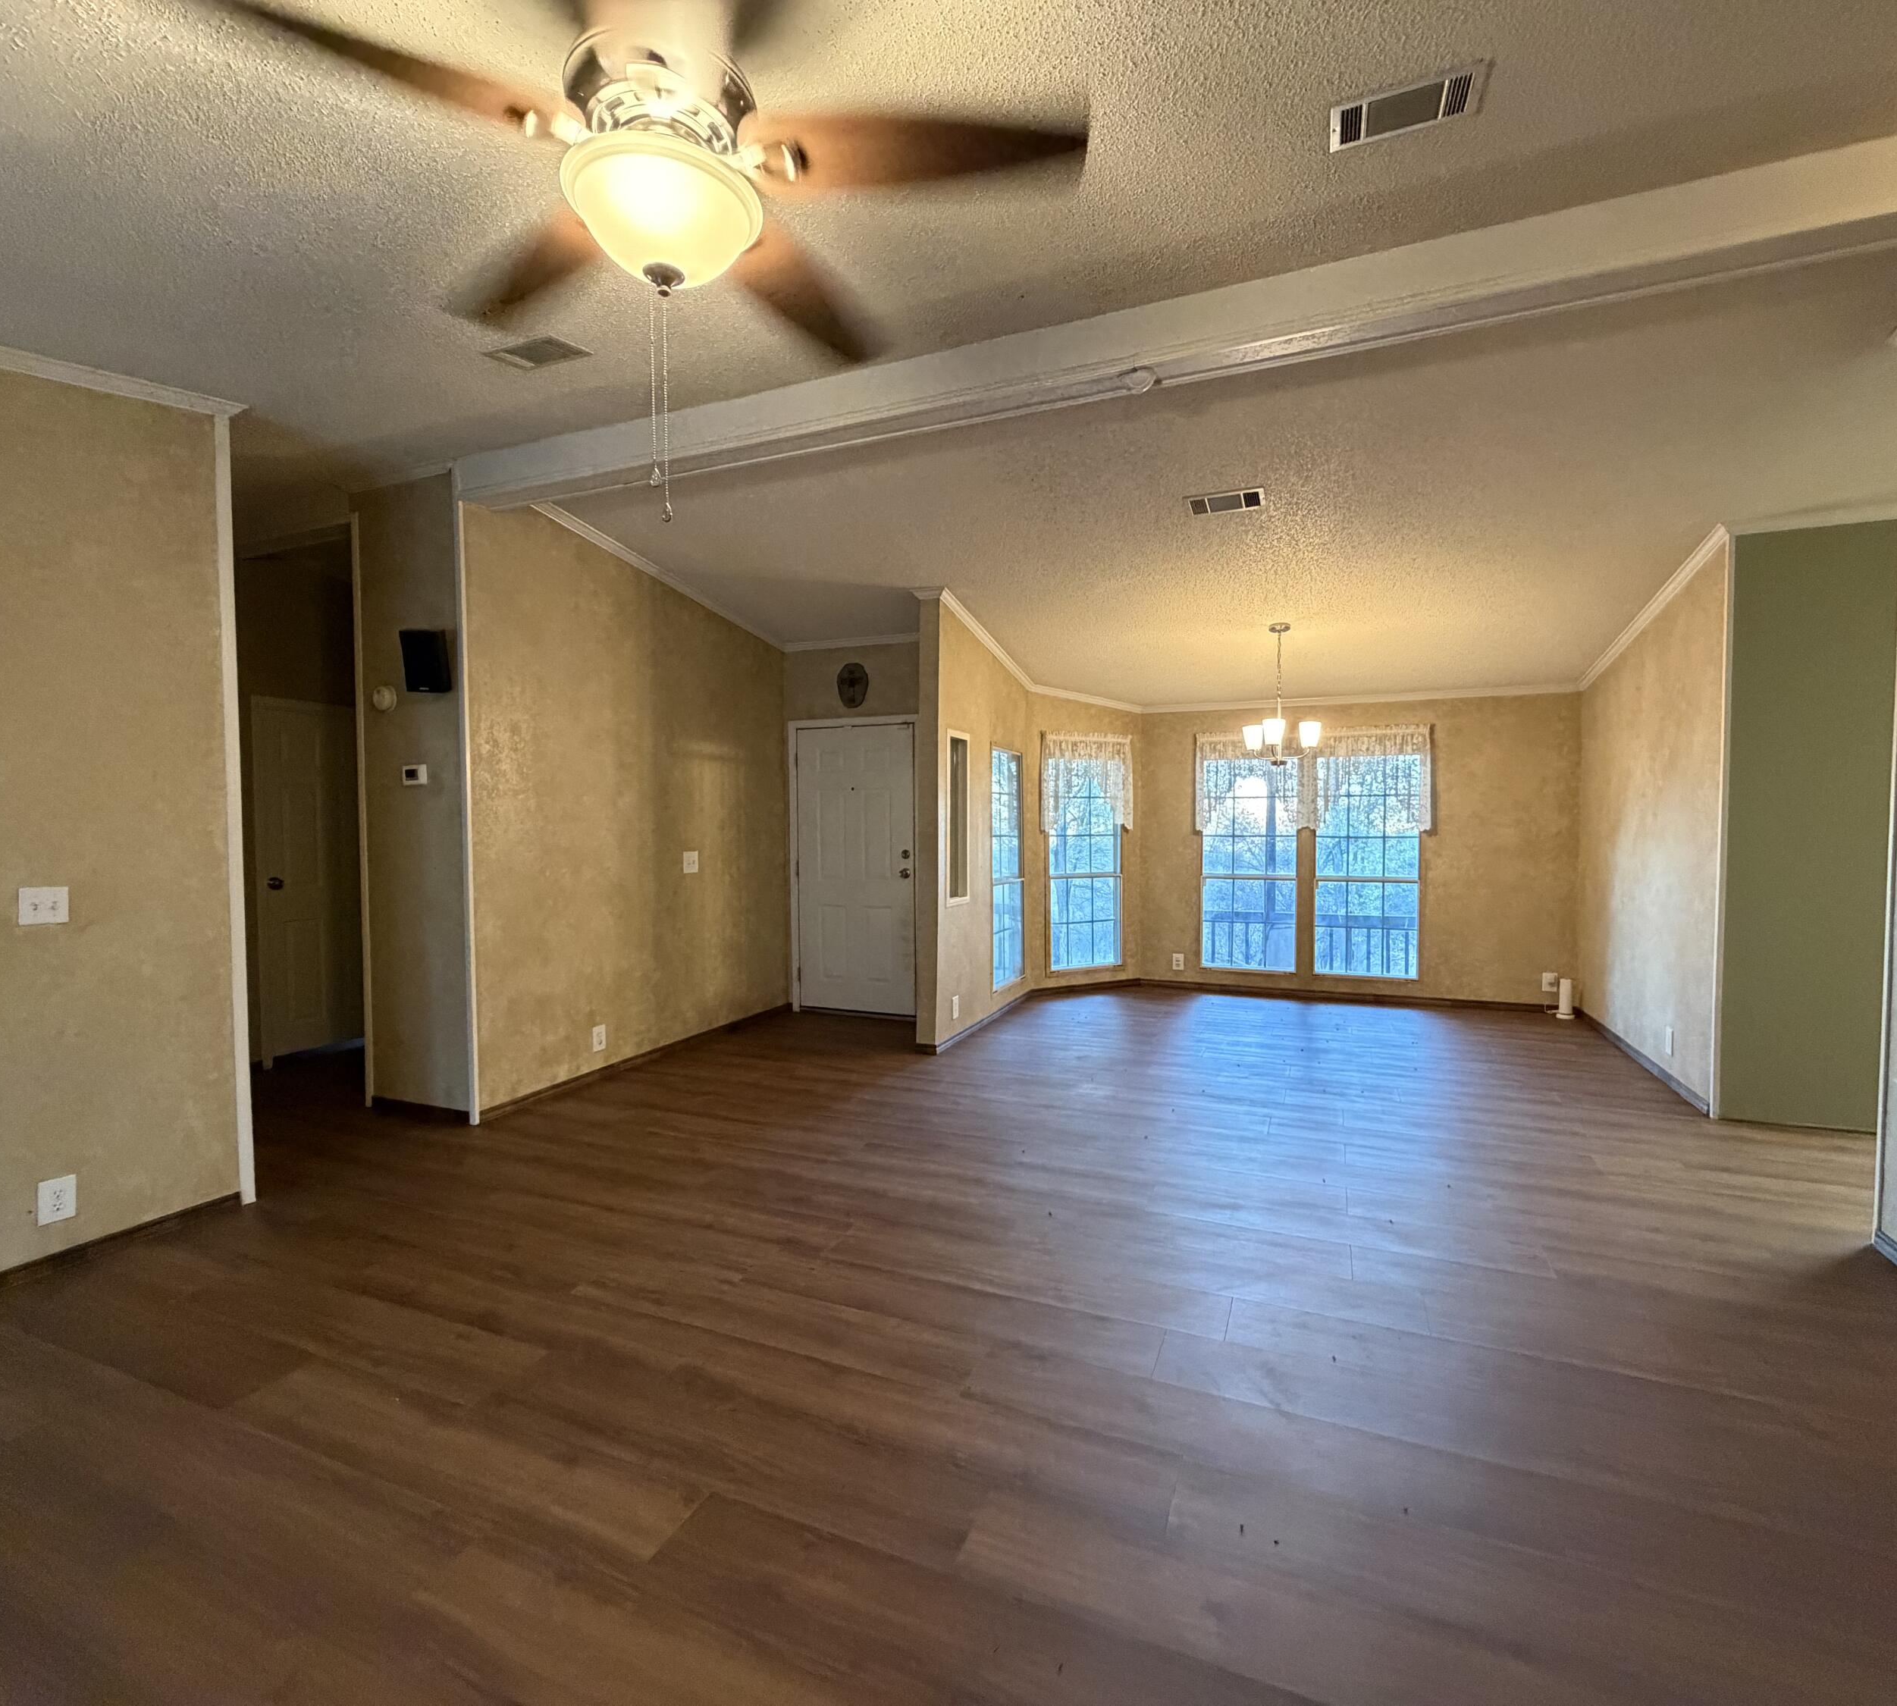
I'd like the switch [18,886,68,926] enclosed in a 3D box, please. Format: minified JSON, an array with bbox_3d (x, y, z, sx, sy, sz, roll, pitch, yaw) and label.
[{"bbox_3d":[-2.737,0.163,2.791,0.015,0.112,0.116,1,3,24],"label":"switch"}]

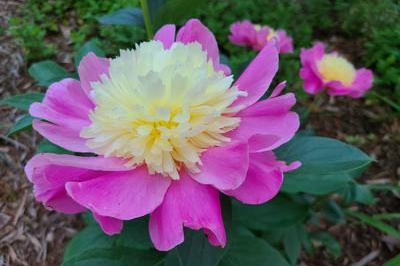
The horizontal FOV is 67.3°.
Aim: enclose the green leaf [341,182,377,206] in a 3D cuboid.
[{"bbox_3d":[0.205,0.078,0.390,0.042,0.012,0.026,17,44,1],"label":"green leaf"}]

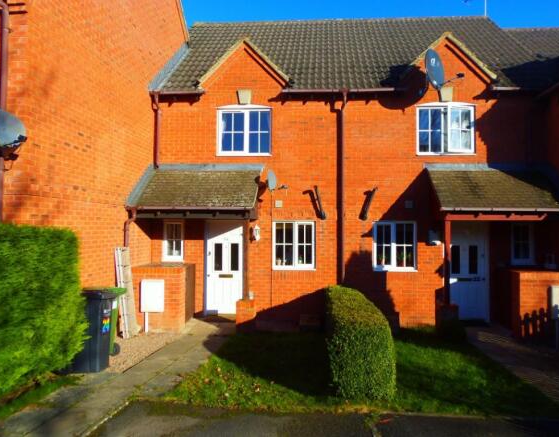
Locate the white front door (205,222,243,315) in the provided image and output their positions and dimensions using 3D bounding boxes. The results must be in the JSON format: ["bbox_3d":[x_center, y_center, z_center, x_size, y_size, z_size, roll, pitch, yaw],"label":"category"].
[{"bbox_3d":[-1.151,1.034,8.627,0.920,2.024,0.090,0,-2,3],"label":"white front door"}]

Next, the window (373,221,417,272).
[{"bbox_3d":[2.399,0.581,8.424,0.910,1.053,0.100,0,-2,3],"label":"window"}]

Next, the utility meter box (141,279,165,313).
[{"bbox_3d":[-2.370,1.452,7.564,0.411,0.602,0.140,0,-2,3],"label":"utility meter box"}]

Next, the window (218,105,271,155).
[{"bbox_3d":[-0.739,-1.881,8.684,1.180,1.103,0.100,0,-2,3],"label":"window"}]

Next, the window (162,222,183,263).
[{"bbox_3d":[-2.262,0.502,8.691,0.446,0.898,0.090,0,-2,3],"label":"window"}]

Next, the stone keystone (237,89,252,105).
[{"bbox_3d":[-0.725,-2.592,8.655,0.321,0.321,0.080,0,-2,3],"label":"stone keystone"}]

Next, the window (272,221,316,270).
[{"bbox_3d":[0.310,0.579,8.548,0.905,1.040,0.090,0,-2,3],"label":"window"}]

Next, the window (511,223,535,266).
[{"bbox_3d":[4.987,0.521,8.295,0.477,0.895,0.100,0,-2,3],"label":"window"}]

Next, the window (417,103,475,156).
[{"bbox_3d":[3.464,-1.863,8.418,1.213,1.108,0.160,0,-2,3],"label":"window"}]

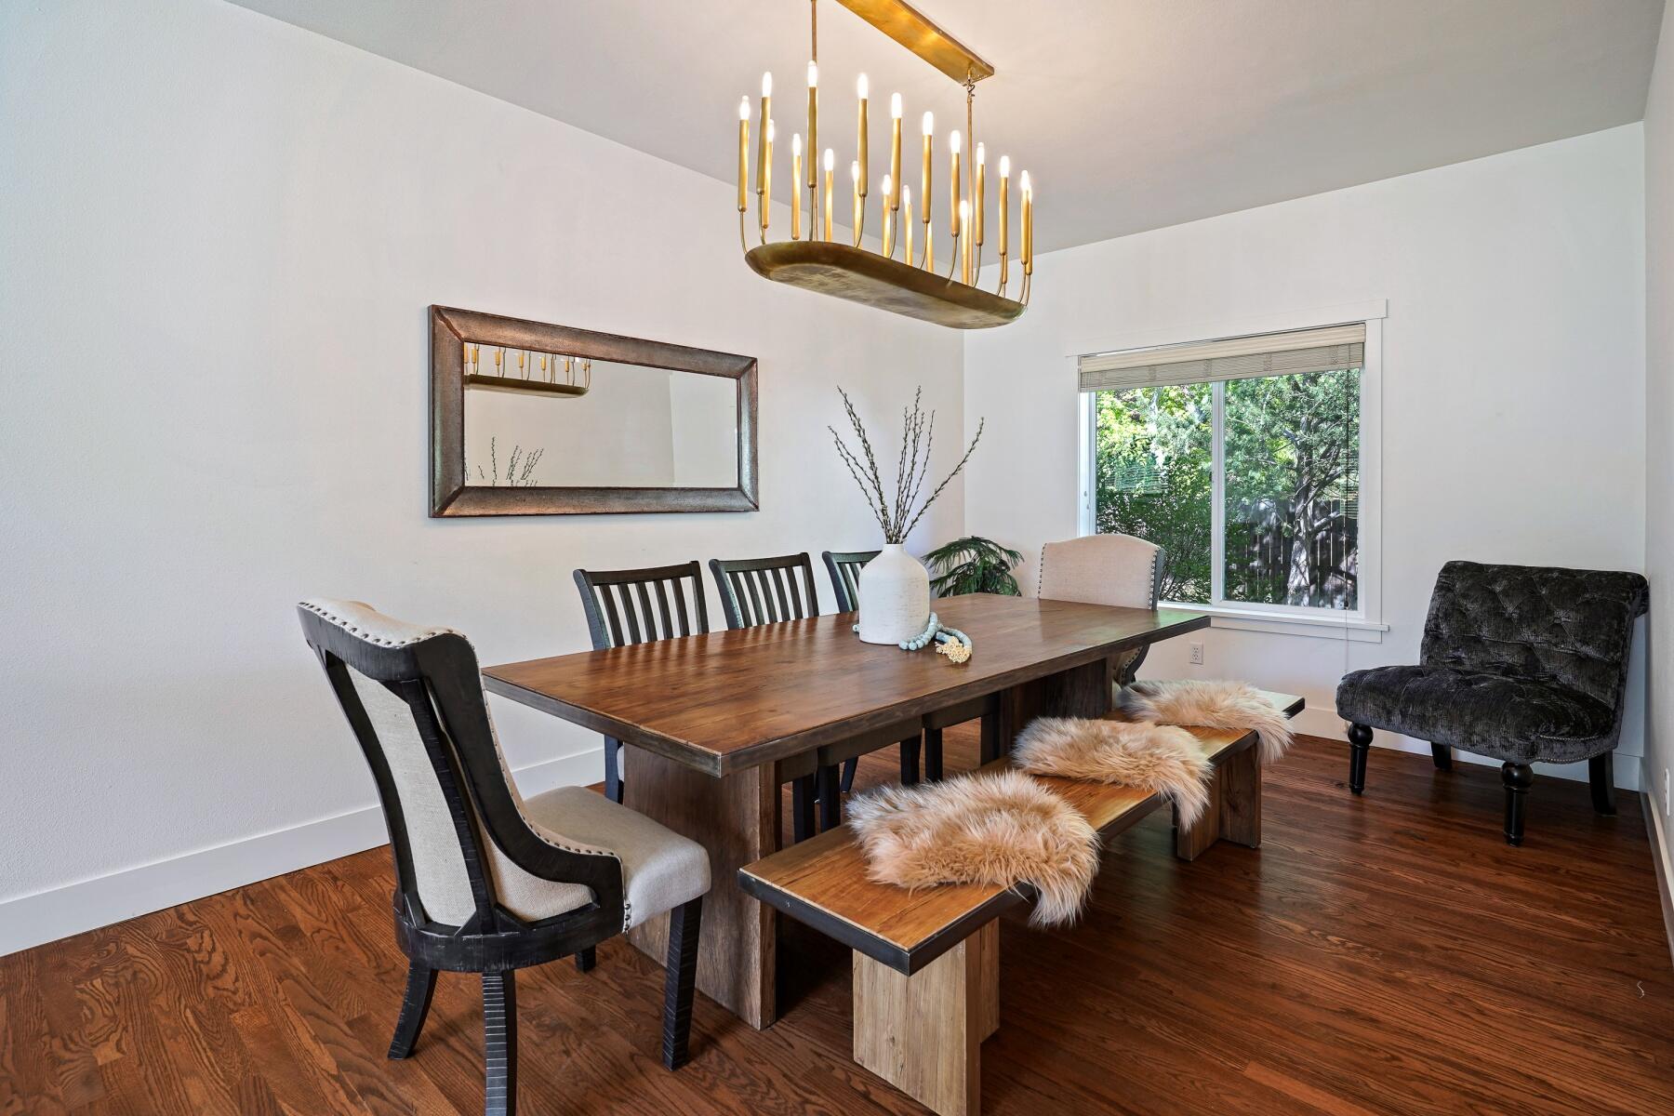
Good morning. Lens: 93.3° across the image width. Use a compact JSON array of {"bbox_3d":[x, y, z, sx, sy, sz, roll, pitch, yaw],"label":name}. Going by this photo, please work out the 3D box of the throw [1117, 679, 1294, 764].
[{"bbox_3d":[1.278,0.557,2.748,0.520,0.210,0.450,3,5,44],"label":"throw"}]

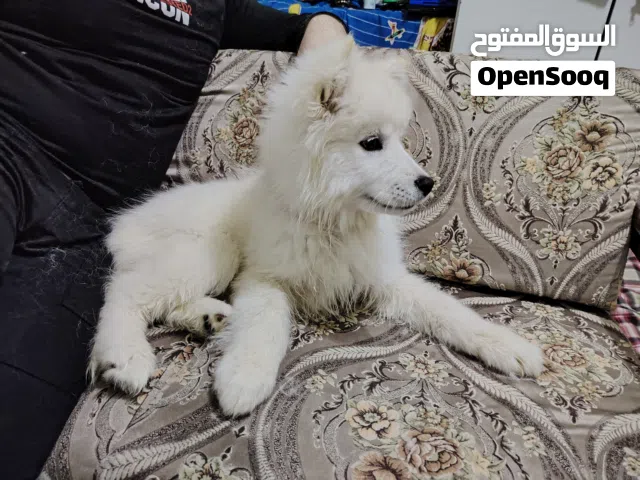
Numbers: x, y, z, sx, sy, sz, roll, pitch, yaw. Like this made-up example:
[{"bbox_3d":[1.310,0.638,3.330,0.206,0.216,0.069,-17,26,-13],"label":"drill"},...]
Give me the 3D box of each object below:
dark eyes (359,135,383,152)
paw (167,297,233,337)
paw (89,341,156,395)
[{"bbox_3d":[0.070,-0.134,0.617,0.030,0.021,0.018,-19,35,-33],"label":"dark eyes"},{"bbox_3d":[-0.194,0.123,0.717,0.092,0.055,0.056,7,29,9],"label":"paw"},{"bbox_3d":[-0.276,0.174,0.622,0.072,0.058,0.083,-17,34,-30],"label":"paw"}]

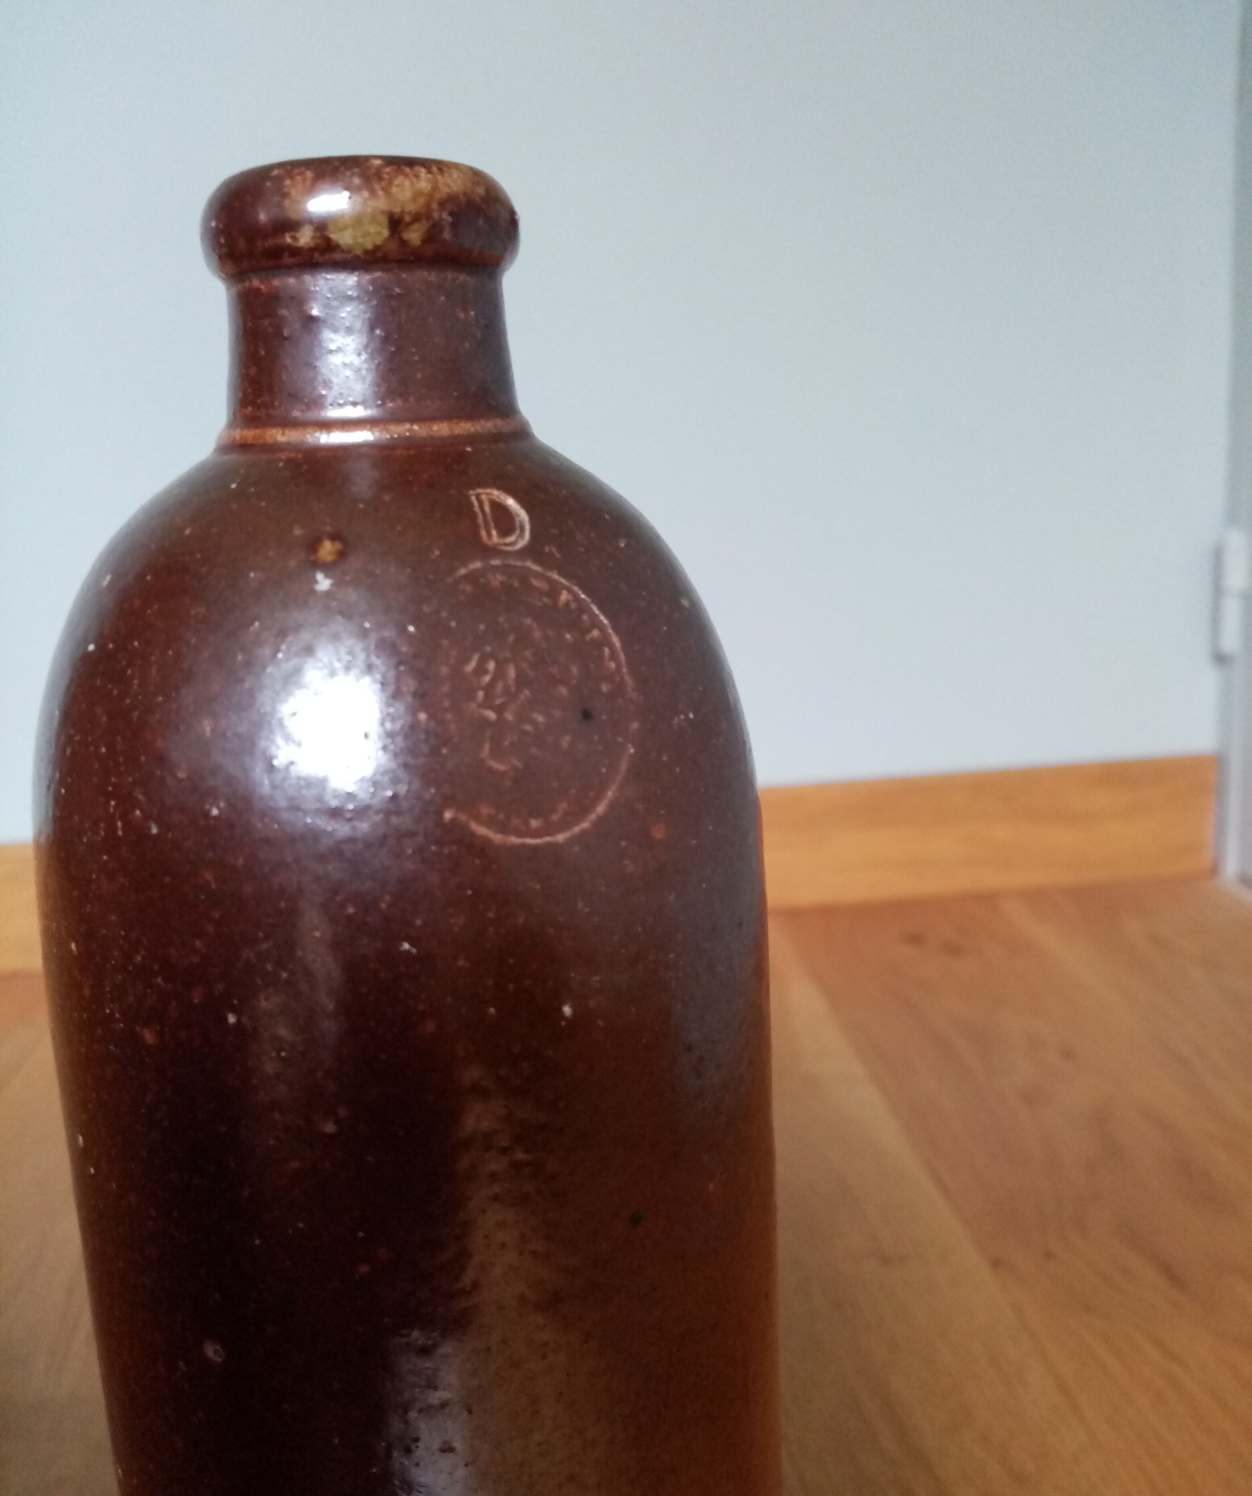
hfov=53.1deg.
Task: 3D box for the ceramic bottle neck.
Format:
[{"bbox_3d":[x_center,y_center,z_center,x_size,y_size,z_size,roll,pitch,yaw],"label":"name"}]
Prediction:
[{"bbox_3d":[-0.031,-0.048,0.155,0.037,0.022,0.037,-3,12,0],"label":"ceramic bottle neck"}]

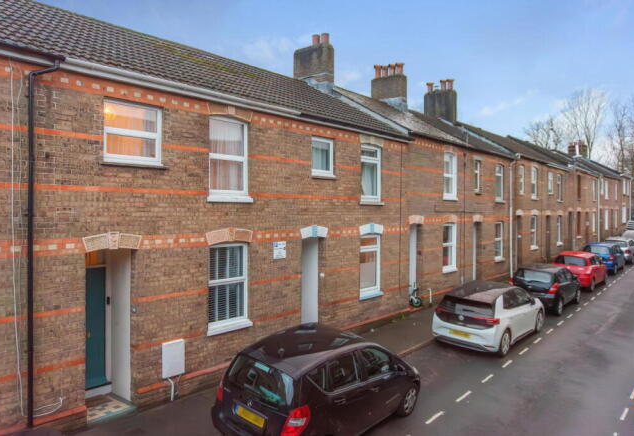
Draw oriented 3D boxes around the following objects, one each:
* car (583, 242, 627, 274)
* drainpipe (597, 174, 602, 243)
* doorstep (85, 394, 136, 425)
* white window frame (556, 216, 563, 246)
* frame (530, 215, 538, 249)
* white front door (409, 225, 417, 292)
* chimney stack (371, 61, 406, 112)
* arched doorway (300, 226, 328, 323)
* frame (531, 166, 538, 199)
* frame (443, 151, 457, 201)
[{"bbox_3d":[15.540,2.097,24.841,1.720,1.500,3.850,0,2,42],"label":"car"},{"bbox_3d":[22.098,-0.447,35.604,0.139,5.512,0.129,0,0,42],"label":"drainpipe"},{"bbox_3d":[-3.495,3.099,7.385,0.755,0.139,0.775,0,0,42],"label":"doorstep"},{"bbox_3d":[14.694,0.818,27.565,0.169,1.768,0.993,0,0,42],"label":"white window frame"},{"bbox_3d":[11.391,0.725,23.990,0.120,1.750,1.000,0,0,42],"label":"frame"},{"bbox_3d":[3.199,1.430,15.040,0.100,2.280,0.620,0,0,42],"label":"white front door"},{"bbox_3d":[3.118,-5.527,19.777,1.500,1.880,0.550,0,0,42],"label":"chimney stack"},{"bbox_3d":[-0.234,1.589,11.024,0.546,2.830,0.973,0,0,42],"label":"arched doorway"},{"bbox_3d":[11.457,-1.866,23.923,0.169,1.659,0.943,0,0,42],"label":"frame"},{"bbox_3d":[5.083,-1.589,17.490,0.150,1.833,1.080,0,0,42],"label":"frame"}]

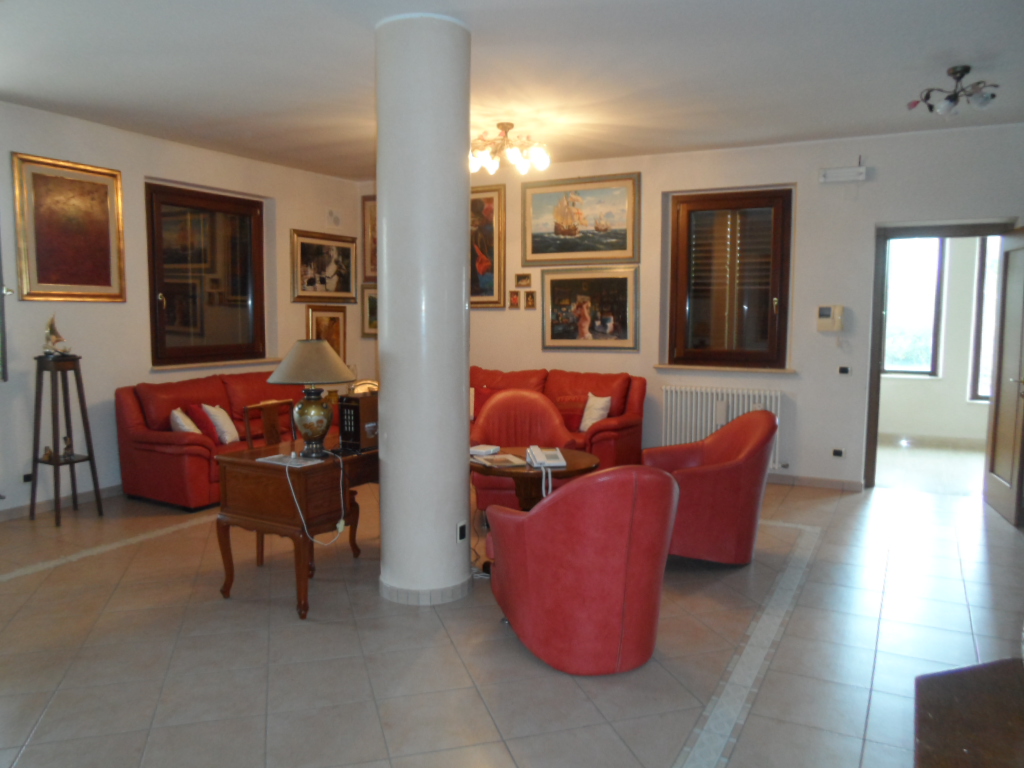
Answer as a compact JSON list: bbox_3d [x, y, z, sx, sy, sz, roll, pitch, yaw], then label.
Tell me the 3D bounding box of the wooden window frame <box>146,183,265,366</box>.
[{"bbox_3d":[-2.820,-0.986,6.921,0.092,1.561,1.346,3,7,28],"label":"wooden window frame"}]

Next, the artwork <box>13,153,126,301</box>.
[{"bbox_3d":[-3.388,-1.168,5.715,0.050,1.050,0.835,3,7,28],"label":"artwork"}]

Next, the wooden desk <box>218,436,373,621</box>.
[{"bbox_3d":[-0.955,0.707,4.216,0.592,0.770,1.295,3,7,28],"label":"wooden desk"}]

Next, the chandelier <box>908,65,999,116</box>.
[{"bbox_3d":[2.579,-1.708,4.287,0.541,0.255,0.541,3,7,28],"label":"chandelier"}]

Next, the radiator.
[{"bbox_3d":[1.856,0.377,6.629,1.035,0.663,0.102,3,7,28],"label":"radiator"}]

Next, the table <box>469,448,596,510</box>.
[{"bbox_3d":[0.135,0.761,4.503,0.806,0.612,0.806,0,6,0],"label":"table"}]

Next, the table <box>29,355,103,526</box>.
[{"bbox_3d":[-3.258,0.396,5.362,0.350,1.180,0.350,3,7,28],"label":"table"}]

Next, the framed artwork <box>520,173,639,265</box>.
[{"bbox_3d":[0.634,-1.573,7.152,1.224,0.830,0.051,3,7,28],"label":"framed artwork"}]

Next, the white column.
[{"bbox_3d":[-0.480,-0.359,3.955,0.500,2.990,0.500,0,6,0],"label":"white column"}]

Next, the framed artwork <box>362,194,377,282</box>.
[{"bbox_3d":[-1.403,-1.663,8.395,0.750,0.980,0.050,3,7,28],"label":"framed artwork"}]

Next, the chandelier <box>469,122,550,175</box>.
[{"bbox_3d":[-0.047,-1.866,5.851,0.660,0.370,0.660,0,6,0],"label":"chandelier"}]

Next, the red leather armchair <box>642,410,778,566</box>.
[{"bbox_3d":[1.273,0.624,4.743,0.790,0.890,0.740,1,6,12],"label":"red leather armchair"}]

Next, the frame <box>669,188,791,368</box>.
[{"bbox_3d":[1.982,-0.940,6.769,1.060,1.570,0.090,3,7,28],"label":"frame"}]

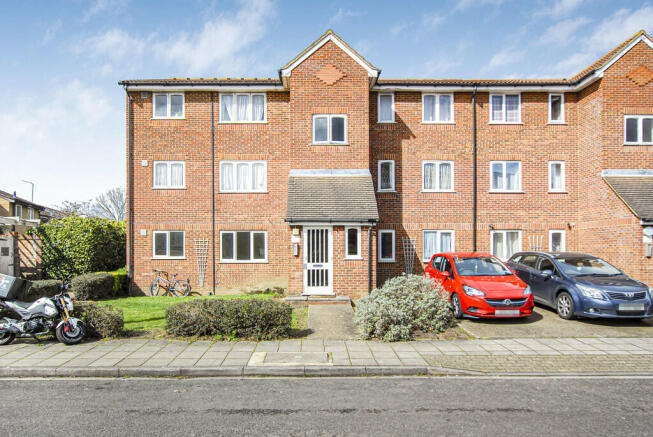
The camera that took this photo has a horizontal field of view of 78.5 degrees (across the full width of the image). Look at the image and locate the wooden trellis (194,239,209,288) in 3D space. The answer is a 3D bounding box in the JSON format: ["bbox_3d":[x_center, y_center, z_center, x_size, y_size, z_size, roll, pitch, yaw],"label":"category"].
[{"bbox_3d":[-4.633,1.665,14.880,0.500,1.800,0.050,0,0,0],"label":"wooden trellis"}]

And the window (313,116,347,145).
[{"bbox_3d":[0.124,-2.999,13.531,1.175,1.026,0.120,0,0,-1],"label":"window"}]

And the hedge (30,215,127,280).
[{"bbox_3d":[-10.677,1.442,17.200,4.000,2.850,2.400,0,-1,0],"label":"hedge"}]

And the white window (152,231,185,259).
[{"bbox_3d":[-5.965,1.009,15.150,1.236,1.077,0.110,0,-1,0],"label":"white window"}]

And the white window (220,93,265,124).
[{"bbox_3d":[-3.064,-4.063,14.723,1.743,1.109,0.120,0,0,-1],"label":"white window"}]

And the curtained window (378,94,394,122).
[{"bbox_3d":[2.230,-4.079,14.787,0.618,1.110,0.120,0,0,-1],"label":"curtained window"}]

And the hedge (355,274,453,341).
[{"bbox_3d":[1.571,1.700,8.150,1.950,1.170,1.750,0,-1,0],"label":"hedge"}]

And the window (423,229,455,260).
[{"bbox_3d":[4.274,1.052,15.150,1.221,1.195,0.110,0,-1,0],"label":"window"}]

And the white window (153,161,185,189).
[{"bbox_3d":[-5.768,-1.585,14.691,1.195,1.052,0.120,0,0,-1],"label":"white window"}]

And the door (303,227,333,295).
[{"bbox_3d":[-0.256,1.323,12.450,0.941,2.135,0.100,0,-1,0],"label":"door"}]

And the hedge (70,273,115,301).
[{"bbox_3d":[-7.400,2.250,12.800,0.750,0.800,1.450,0,0,0],"label":"hedge"}]

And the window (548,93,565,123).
[{"bbox_3d":[8.751,-4.162,15.150,0.626,1.157,0.110,0,-1,0],"label":"window"}]

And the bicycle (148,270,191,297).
[{"bbox_3d":[-5.600,2.330,14.300,1.560,1.000,0.550,0,0,3],"label":"bicycle"}]

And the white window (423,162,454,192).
[{"bbox_3d":[4.202,-1.557,14.950,1.210,1.180,0.100,0,0,0],"label":"white window"}]

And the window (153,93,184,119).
[{"bbox_3d":[-5.790,-4.128,14.691,1.180,0.960,0.120,0,0,-1],"label":"window"}]

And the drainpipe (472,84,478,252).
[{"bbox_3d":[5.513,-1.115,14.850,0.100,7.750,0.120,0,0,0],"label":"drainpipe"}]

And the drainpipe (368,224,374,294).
[{"bbox_3d":[1.326,1.251,11.900,0.100,2.150,0.110,0,0,0],"label":"drainpipe"}]

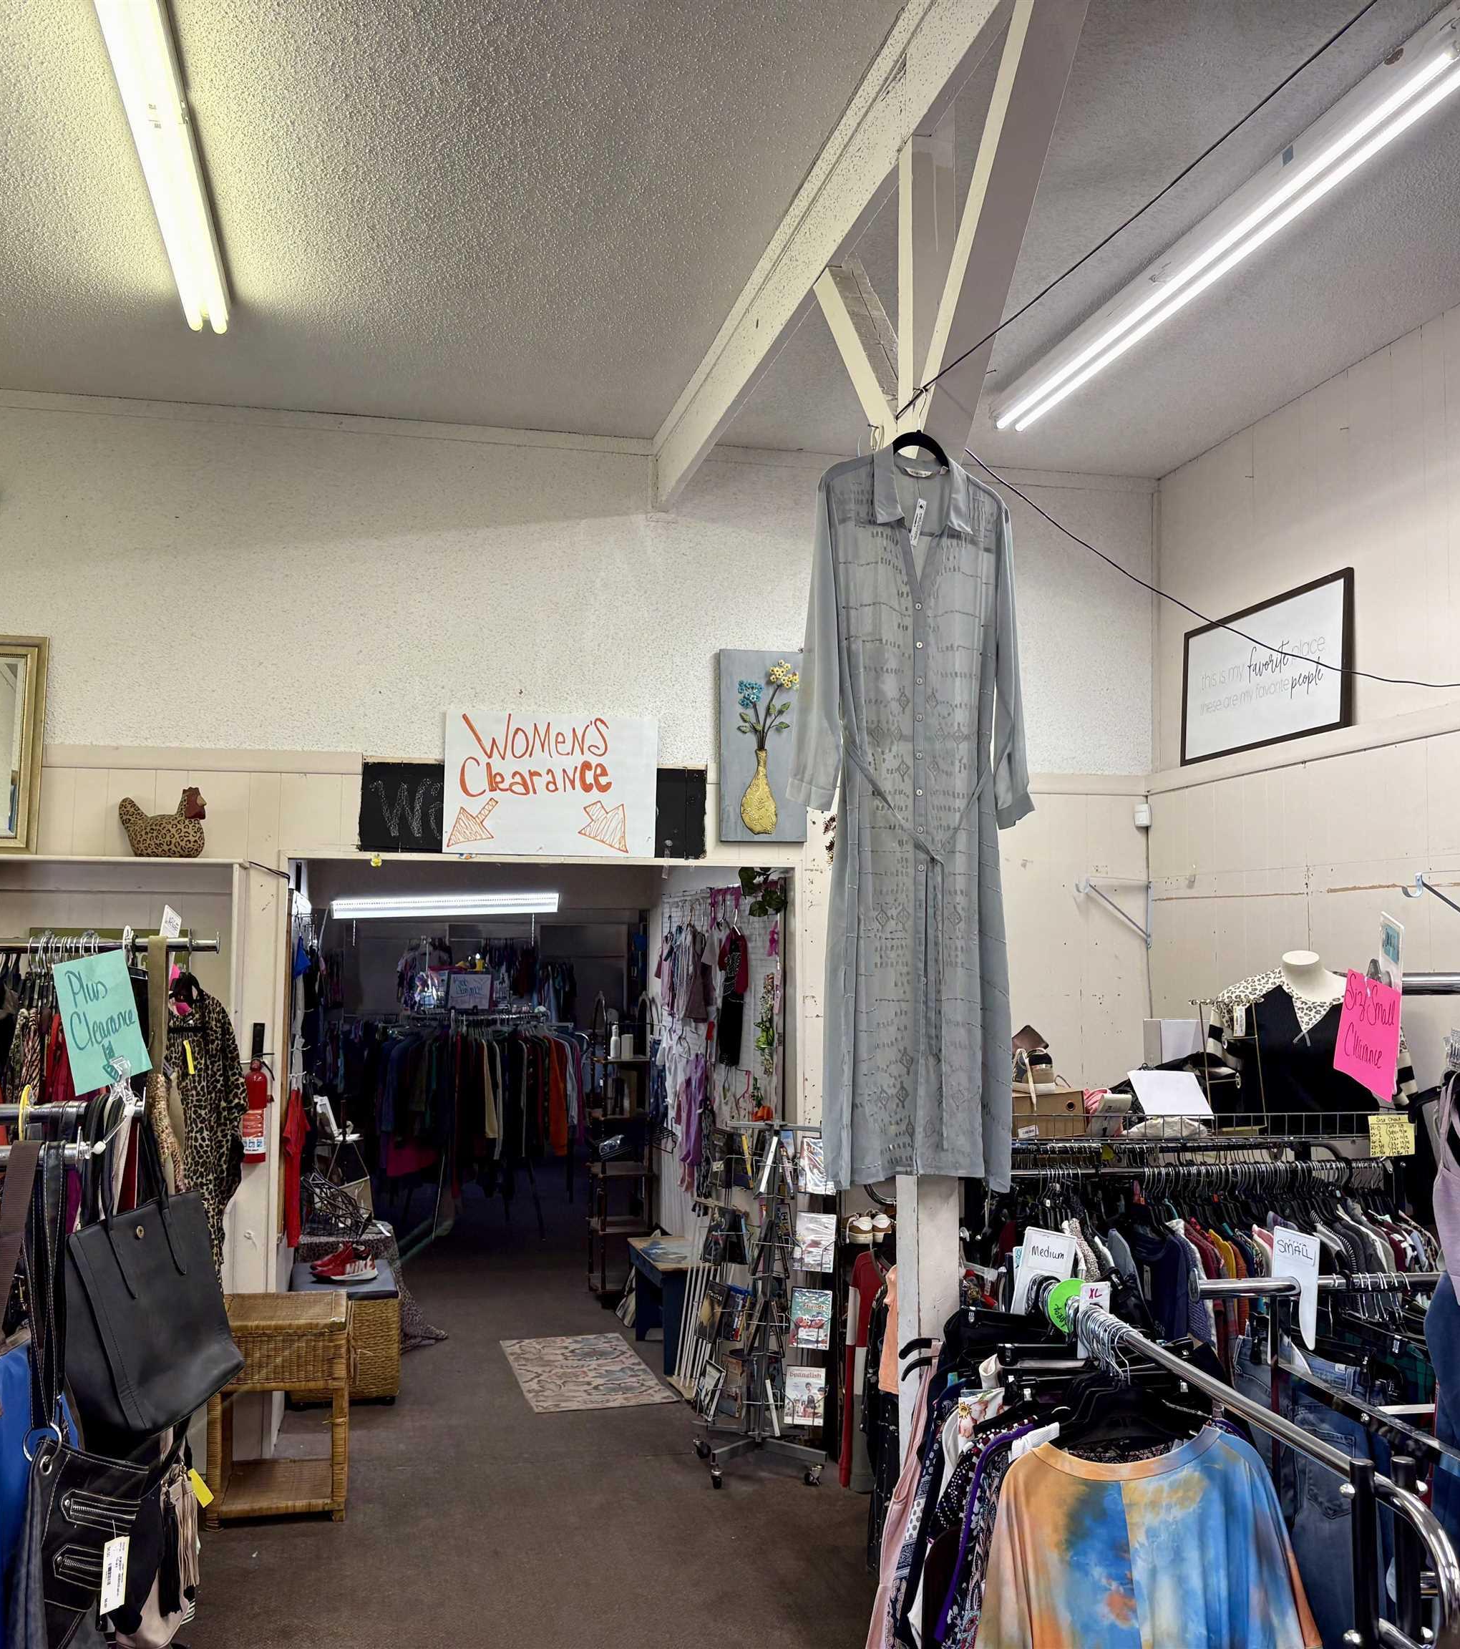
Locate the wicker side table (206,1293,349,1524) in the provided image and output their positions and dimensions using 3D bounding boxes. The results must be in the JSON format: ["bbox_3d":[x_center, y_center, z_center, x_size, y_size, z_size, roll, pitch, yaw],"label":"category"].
[{"bbox_3d":[-1.383,1.790,5.091,0.395,0.580,0.420,1,-5,-12],"label":"wicker side table"}]

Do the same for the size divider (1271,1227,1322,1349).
[{"bbox_3d":[0.753,0.618,2.200,0.004,0.150,0.070,4,0,-36],"label":"size divider"}]

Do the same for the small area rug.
[{"bbox_3d":[-0.596,2.208,6.714,0.540,0.012,1.165,2,-5,-15],"label":"small area rug"}]

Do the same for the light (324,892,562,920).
[{"bbox_3d":[-1.518,0.433,8.872,1.230,0.100,0.130,-1,-4,-12],"label":"light"}]

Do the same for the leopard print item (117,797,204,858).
[{"bbox_3d":[-1.883,0.010,5.459,0.260,0.200,0.130,0,-5,-1],"label":"leopard print item"}]

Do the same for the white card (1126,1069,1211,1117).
[{"bbox_3d":[1.183,0.728,4.430,0.197,0.160,0.005,3,-49,-13],"label":"white card"}]

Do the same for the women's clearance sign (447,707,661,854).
[{"bbox_3d":[-0.630,-0.142,5.864,0.757,0.505,0.015,1,-5,-12],"label":"women's clearance sign"}]

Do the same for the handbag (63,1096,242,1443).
[{"bbox_3d":[-0.871,0.640,2.461,0.120,0.445,0.360,-11,-6,6],"label":"handbag"}]

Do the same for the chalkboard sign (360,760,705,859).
[{"bbox_3d":[-0.681,-0.050,5.856,1.225,0.320,0.020,1,-5,-12],"label":"chalkboard sign"}]

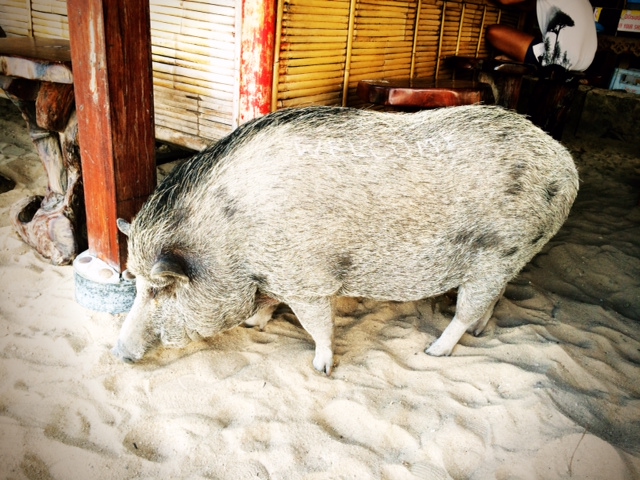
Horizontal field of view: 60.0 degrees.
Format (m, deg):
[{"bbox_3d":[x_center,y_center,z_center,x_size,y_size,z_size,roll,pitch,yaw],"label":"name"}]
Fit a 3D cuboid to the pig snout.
[{"bbox_3d":[-0.487,0.287,1.395,0.060,0.045,0.068,32,-11,-23],"label":"pig snout"}]

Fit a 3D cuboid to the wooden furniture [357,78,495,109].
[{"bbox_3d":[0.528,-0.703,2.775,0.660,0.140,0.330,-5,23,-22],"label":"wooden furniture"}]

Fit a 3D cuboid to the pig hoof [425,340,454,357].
[{"bbox_3d":[0.341,0.311,1.584,0.066,0.036,0.045,-1,22,-14],"label":"pig hoof"}]

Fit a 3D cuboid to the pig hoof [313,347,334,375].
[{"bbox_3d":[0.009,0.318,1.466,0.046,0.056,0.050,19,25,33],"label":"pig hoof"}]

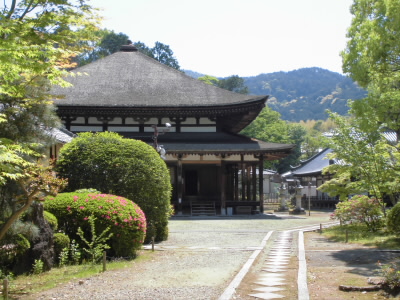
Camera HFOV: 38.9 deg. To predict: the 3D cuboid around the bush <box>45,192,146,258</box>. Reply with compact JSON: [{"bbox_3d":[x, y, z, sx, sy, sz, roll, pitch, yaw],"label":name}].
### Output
[{"bbox_3d":[-2.629,1.821,14.203,2.600,1.550,2.300,0,-4,0],"label":"bush"}]

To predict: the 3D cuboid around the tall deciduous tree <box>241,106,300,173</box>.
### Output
[{"bbox_3d":[8.614,0.690,71.152,8.800,12.400,8.800,0,-4,0],"label":"tall deciduous tree"}]

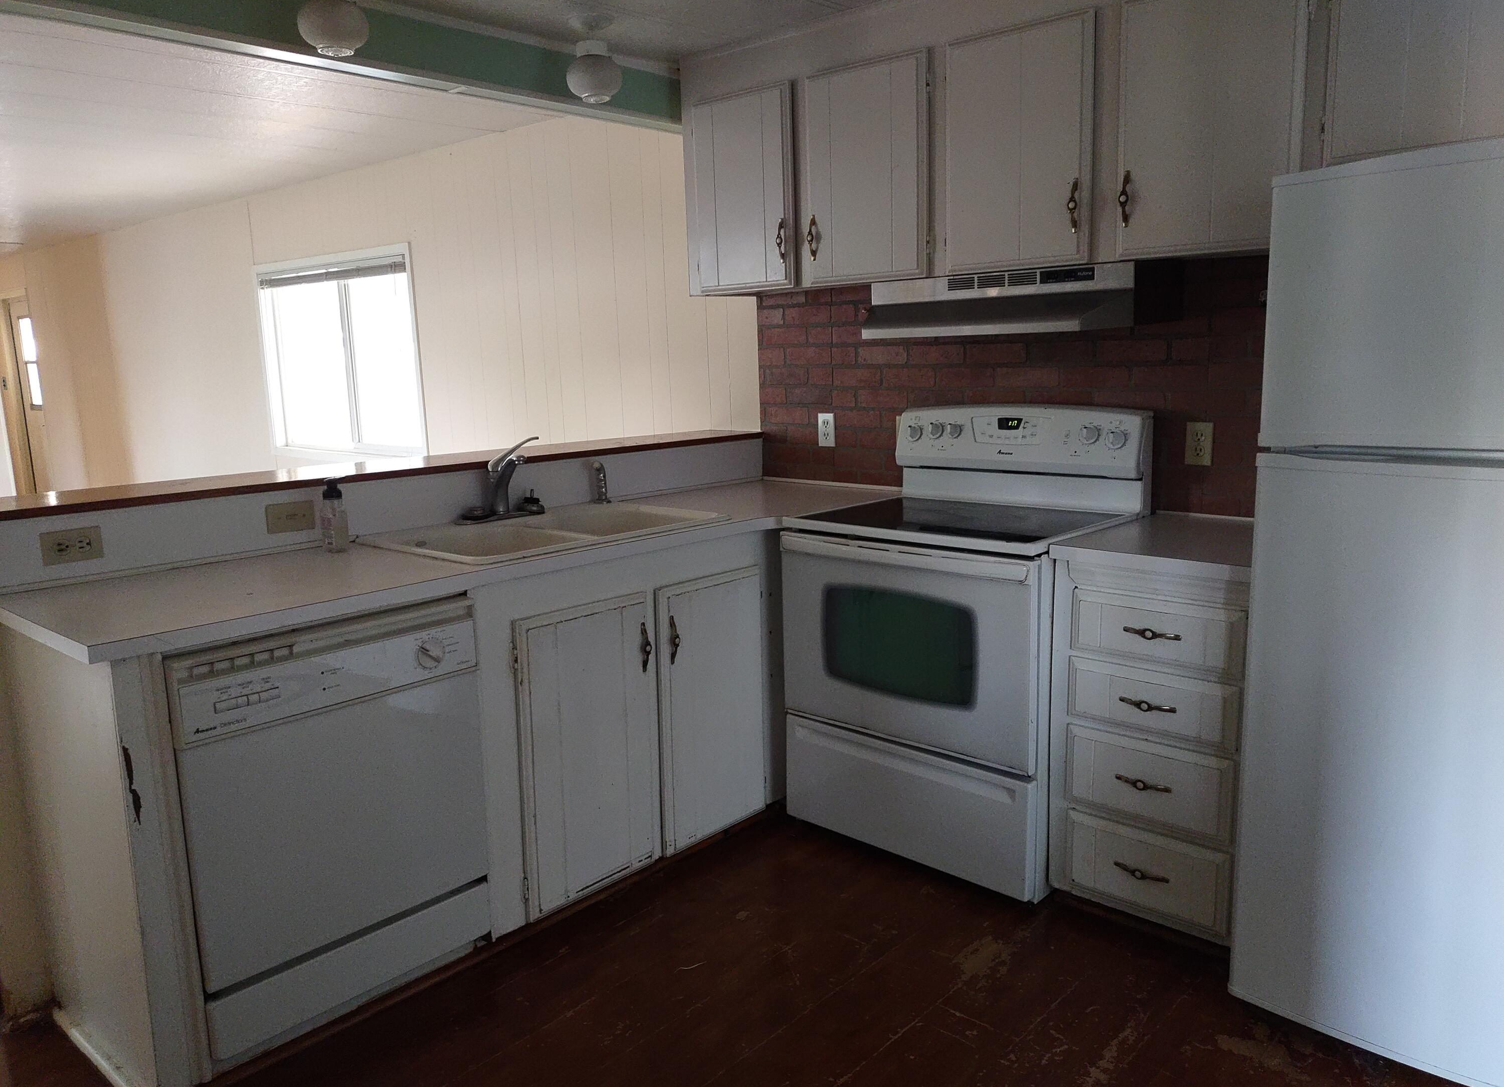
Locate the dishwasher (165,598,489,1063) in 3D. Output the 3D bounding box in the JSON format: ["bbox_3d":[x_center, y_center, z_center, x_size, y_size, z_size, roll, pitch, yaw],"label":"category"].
[{"bbox_3d":[-1.008,0.521,2.364,0.575,0.820,0.610,8,14,42],"label":"dishwasher"}]

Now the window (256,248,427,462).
[{"bbox_3d":[-2.241,-0.992,5.883,1.730,1.090,0.100,8,14,42],"label":"window"}]

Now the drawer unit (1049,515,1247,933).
[{"bbox_3d":[1.067,0.418,2.603,0.460,0.818,0.580,8,14,42],"label":"drawer unit"}]

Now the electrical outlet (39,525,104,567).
[{"bbox_3d":[-1.407,0.006,2.252,0.009,0.069,0.112,8,14,42],"label":"electrical outlet"}]

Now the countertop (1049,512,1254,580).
[{"bbox_3d":[1.052,0.001,2.526,0.465,0.035,0.608,8,14,42],"label":"countertop"}]

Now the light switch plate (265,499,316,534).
[{"bbox_3d":[-1.126,-0.063,2.656,0.010,0.070,0.116,8,13,42],"label":"light switch plate"}]

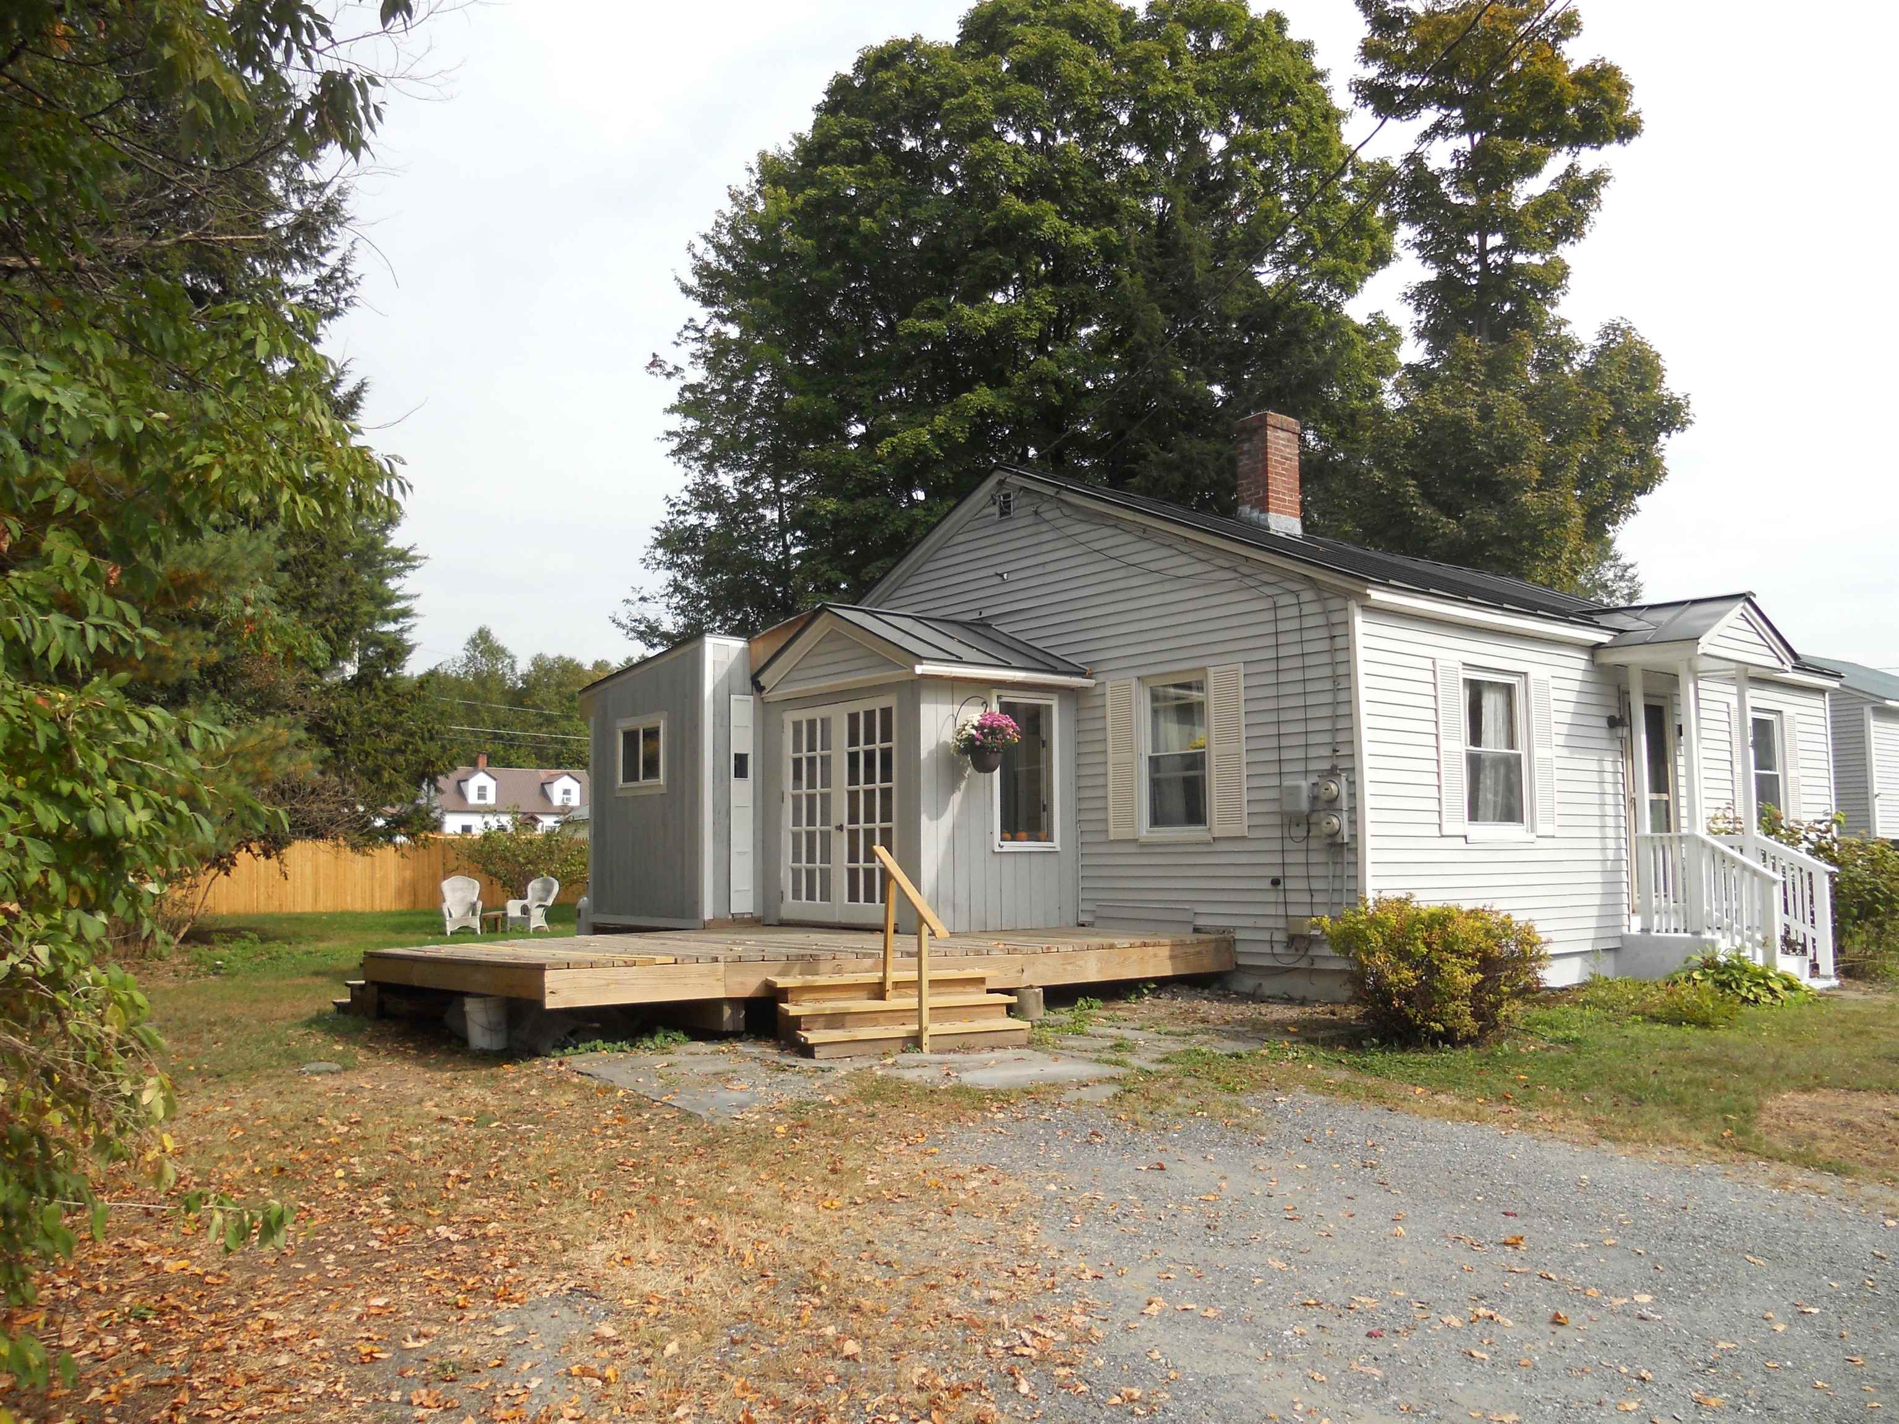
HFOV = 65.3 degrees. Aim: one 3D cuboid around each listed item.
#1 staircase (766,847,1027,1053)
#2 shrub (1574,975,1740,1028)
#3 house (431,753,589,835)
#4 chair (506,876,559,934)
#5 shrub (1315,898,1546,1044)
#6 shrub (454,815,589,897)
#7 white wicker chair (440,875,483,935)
[{"bbox_3d":[-0.313,1.538,9.826,1.567,1.305,0.947,3,-7,-32],"label":"staircase"},{"bbox_3d":[5.136,2.065,10.739,1.100,0.320,0.800,4,-8,-40],"label":"shrub"},{"bbox_3d":[-35.041,7.331,117.768,12.200,7.600,8.400,4,-7,-35],"label":"house"},{"bbox_3d":[-6.814,3.157,24.209,0.660,0.950,0.700,-4,-7,32],"label":"chair"},{"bbox_3d":[3.321,1.705,10.124,1.450,0.920,1.300,4,-8,-40],"label":"shrub"},{"bbox_3d":[-9.564,3.479,33.328,3.200,2.150,2.700,1,-6,-15],"label":"shrub"},{"bbox_3d":[-7.842,3.115,23.812,0.660,0.950,0.700,1,-6,-10],"label":"white wicker chair"}]

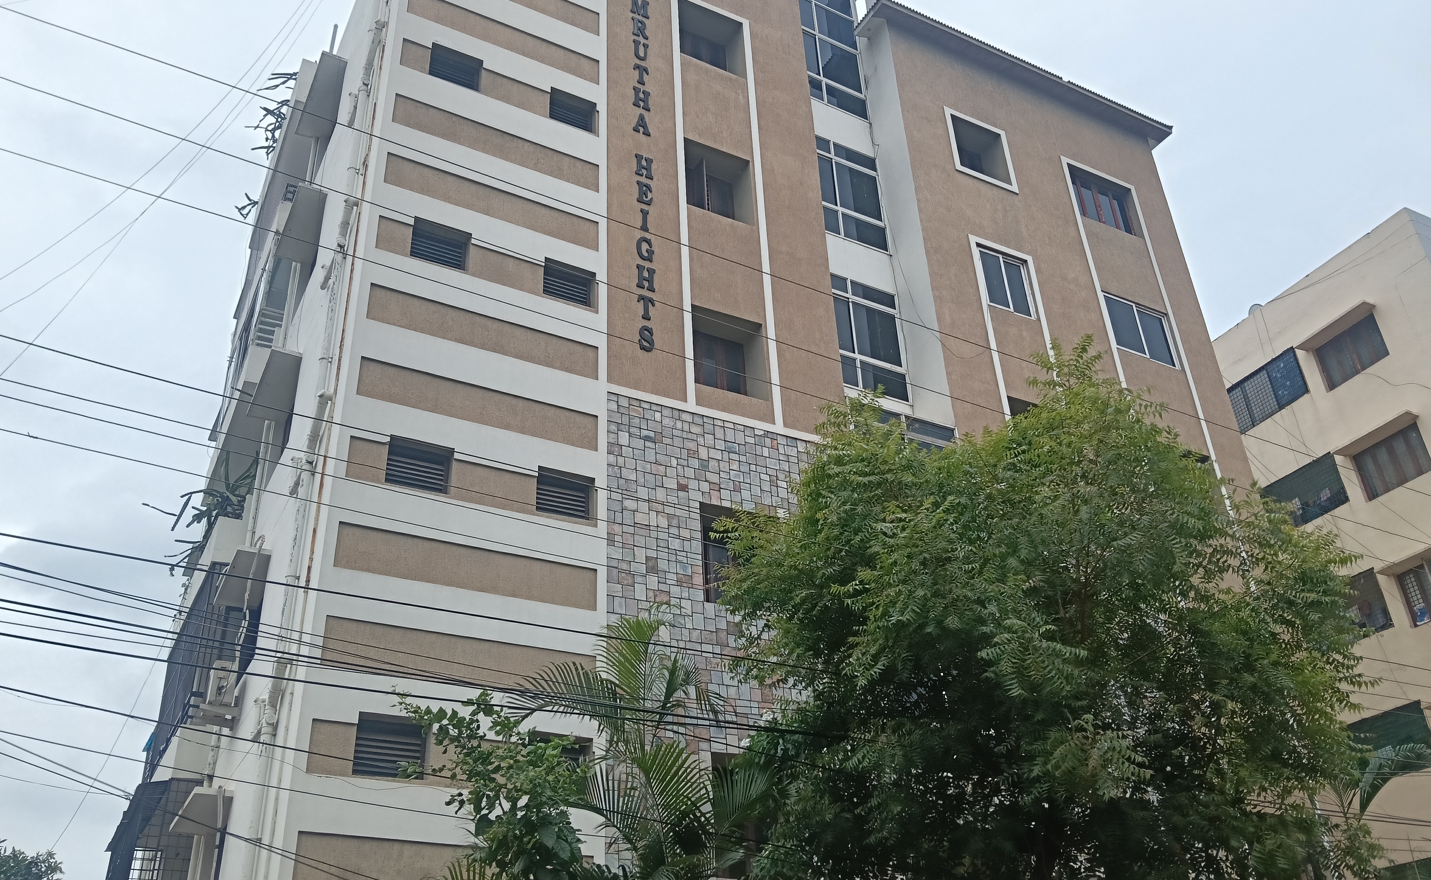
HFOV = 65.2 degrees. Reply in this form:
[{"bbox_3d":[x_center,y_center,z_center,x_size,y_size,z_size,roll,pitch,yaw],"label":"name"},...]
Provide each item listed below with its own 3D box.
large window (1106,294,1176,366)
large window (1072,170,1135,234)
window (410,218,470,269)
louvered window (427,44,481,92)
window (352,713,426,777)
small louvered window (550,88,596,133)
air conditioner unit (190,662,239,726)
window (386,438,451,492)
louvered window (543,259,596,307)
[{"bbox_3d":[7.586,-1.904,20.050,1.628,1.217,0.140,13,-33,-26],"label":"large window"},{"bbox_3d":[7.466,-4.524,21.601,1.716,1.279,0.200,13,-33,-26],"label":"large window"},{"bbox_3d":[-3.479,-2.394,14.083,0.735,0.610,0.180,14,-33,-27],"label":"window"},{"bbox_3d":[-3.643,-5.118,15.607,0.735,0.610,0.180,14,-33,-27],"label":"louvered window"},{"bbox_3d":[-3.197,3.055,11.005,0.735,0.610,0.180,14,-33,-27],"label":"window"},{"bbox_3d":[-2.002,-4.452,15.418,0.659,0.605,0.200,13,-33,-26],"label":"small louvered window"},{"bbox_3d":[-6.316,3.234,14.228,0.310,0.570,0.820,14,-33,-27],"label":"air conditioner unit"},{"bbox_3d":[-3.339,0.333,12.542,0.735,0.610,0.180,14,-33,-27],"label":"window"},{"bbox_3d":[-1.858,-1.889,13.970,0.686,0.556,0.200,13,-33,-26],"label":"louvered window"}]

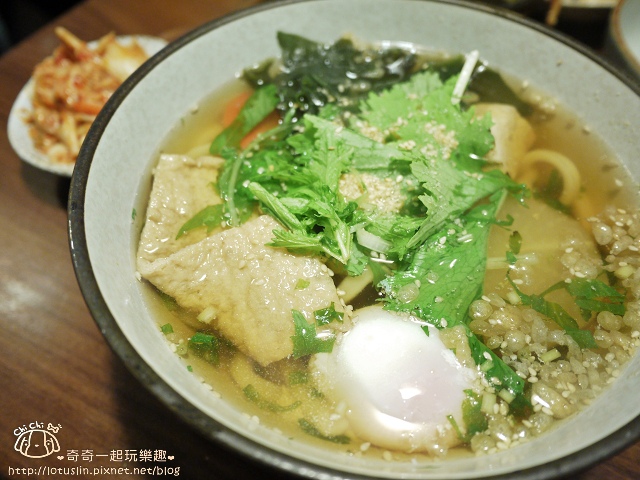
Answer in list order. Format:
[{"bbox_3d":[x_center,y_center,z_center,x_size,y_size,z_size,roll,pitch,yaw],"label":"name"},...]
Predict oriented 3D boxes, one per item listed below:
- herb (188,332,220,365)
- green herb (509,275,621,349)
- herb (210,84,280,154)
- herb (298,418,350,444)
[{"bbox_3d":[-0.038,0.036,0.176,0.014,0.007,0.009,28,59,18],"label":"herb"},{"bbox_3d":[0.089,0.025,0.183,0.042,0.010,0.030,2,55,1],"label":"green herb"},{"bbox_3d":[-0.033,-0.057,0.241,0.014,0.011,0.056,21,57,14],"label":"herb"},{"bbox_3d":[0.001,0.060,0.163,0.018,0.005,0.005,18,57,12],"label":"herb"}]

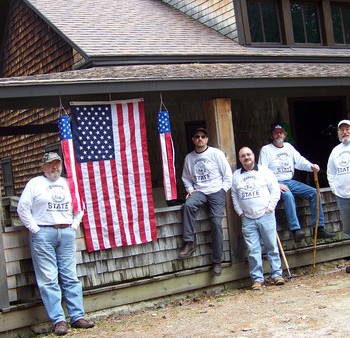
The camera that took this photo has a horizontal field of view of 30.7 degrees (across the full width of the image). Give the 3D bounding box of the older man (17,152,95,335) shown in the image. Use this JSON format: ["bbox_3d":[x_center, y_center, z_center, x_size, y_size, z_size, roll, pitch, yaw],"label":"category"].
[{"bbox_3d":[-1.201,0.732,6.300,0.610,1.740,0.460,-6,0,-22],"label":"older man"}]

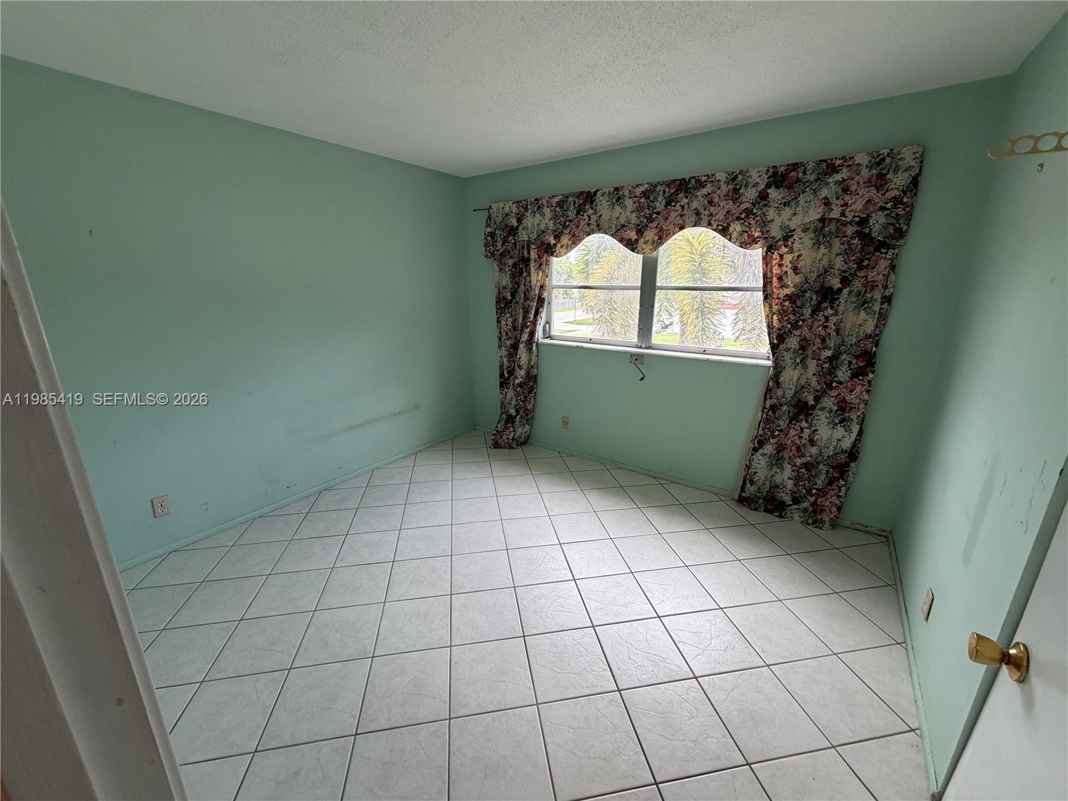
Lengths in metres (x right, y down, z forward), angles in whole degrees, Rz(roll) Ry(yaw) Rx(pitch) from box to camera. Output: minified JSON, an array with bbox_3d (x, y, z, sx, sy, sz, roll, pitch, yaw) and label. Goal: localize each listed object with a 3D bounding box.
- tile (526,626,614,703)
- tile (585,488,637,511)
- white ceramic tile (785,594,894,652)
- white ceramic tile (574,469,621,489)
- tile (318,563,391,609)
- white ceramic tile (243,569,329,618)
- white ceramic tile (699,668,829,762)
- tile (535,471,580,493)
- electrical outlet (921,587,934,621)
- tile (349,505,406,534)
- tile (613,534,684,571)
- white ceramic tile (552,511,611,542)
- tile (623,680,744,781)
[{"bbox_3d":[0.146,1.114,1.834,0.324,0.010,0.324,-3,16,-10],"label":"tile"},{"bbox_3d":[0.558,0.726,3.181,0.321,0.010,0.321,-3,16,-10],"label":"tile"},{"bbox_3d":[1.413,1.035,2.018,0.318,0.010,0.318,-3,16,-10],"label":"white ceramic tile"},{"bbox_3d":[0.501,0.637,3.490,0.321,0.010,0.321,-3,16,-10],"label":"white ceramic tile"},{"bbox_3d":[-0.936,0.977,2.284,0.321,0.010,0.321,-3,16,-10],"label":"tile"},{"bbox_3d":[-1.236,0.979,2.194,0.315,0.010,0.315,-3,16,-10],"label":"white ceramic tile"},{"bbox_3d":[0.835,1.152,1.604,0.318,0.010,0.318,-3,16,-10],"label":"white ceramic tile"},{"bbox_3d":[0.184,0.653,3.441,0.324,0.010,0.324,-3,16,-10],"label":"tile"},{"bbox_3d":[1.569,0.813,1.720,0.010,0.115,0.070,11,19,33],"label":"electrical outlet"},{"bbox_3d":[-1.032,0.788,2.857,0.315,0.010,0.315,-3,16,-10],"label":"tile"},{"bbox_3d":[0.666,0.890,2.519,0.318,0.010,0.318,-3,16,-10],"label":"tile"},{"bbox_3d":[0.298,0.831,2.820,0.324,0.010,0.324,-3,16,-10],"label":"white ceramic tile"},{"bbox_3d":[0.518,1.166,1.550,0.318,0.010,0.318,-3,16,-10],"label":"tile"}]

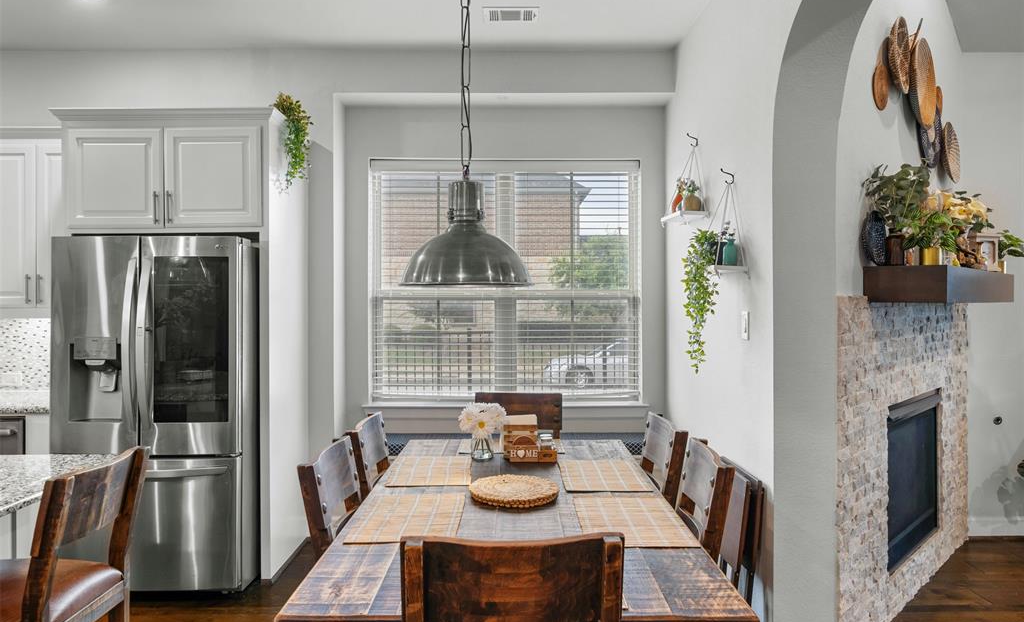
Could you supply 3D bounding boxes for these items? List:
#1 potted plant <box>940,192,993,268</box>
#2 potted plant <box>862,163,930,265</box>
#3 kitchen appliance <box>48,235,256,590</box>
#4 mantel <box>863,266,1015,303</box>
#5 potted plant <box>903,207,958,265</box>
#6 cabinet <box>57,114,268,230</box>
[{"bbox_3d":[2.220,-0.384,3.196,0.210,0.390,0.250,1,1,45],"label":"potted plant"},{"bbox_3d":[1.600,-0.400,2.715,0.230,0.430,0.270,1,1,45],"label":"potted plant"},{"bbox_3d":[-1.775,0.520,3.540,0.910,1.770,0.870,0,0,0],"label":"kitchen appliance"},{"bbox_3d":[2.085,-0.114,3.129,0.290,0.148,1.420,1,1,45],"label":"mantel"},{"bbox_3d":[1.750,-0.310,2.750,0.220,0.260,0.220,0,0,-45],"label":"potted plant"},{"bbox_3d":[-1.795,-0.718,3.642,1.100,0.620,0.630,0,1,0],"label":"cabinet"}]

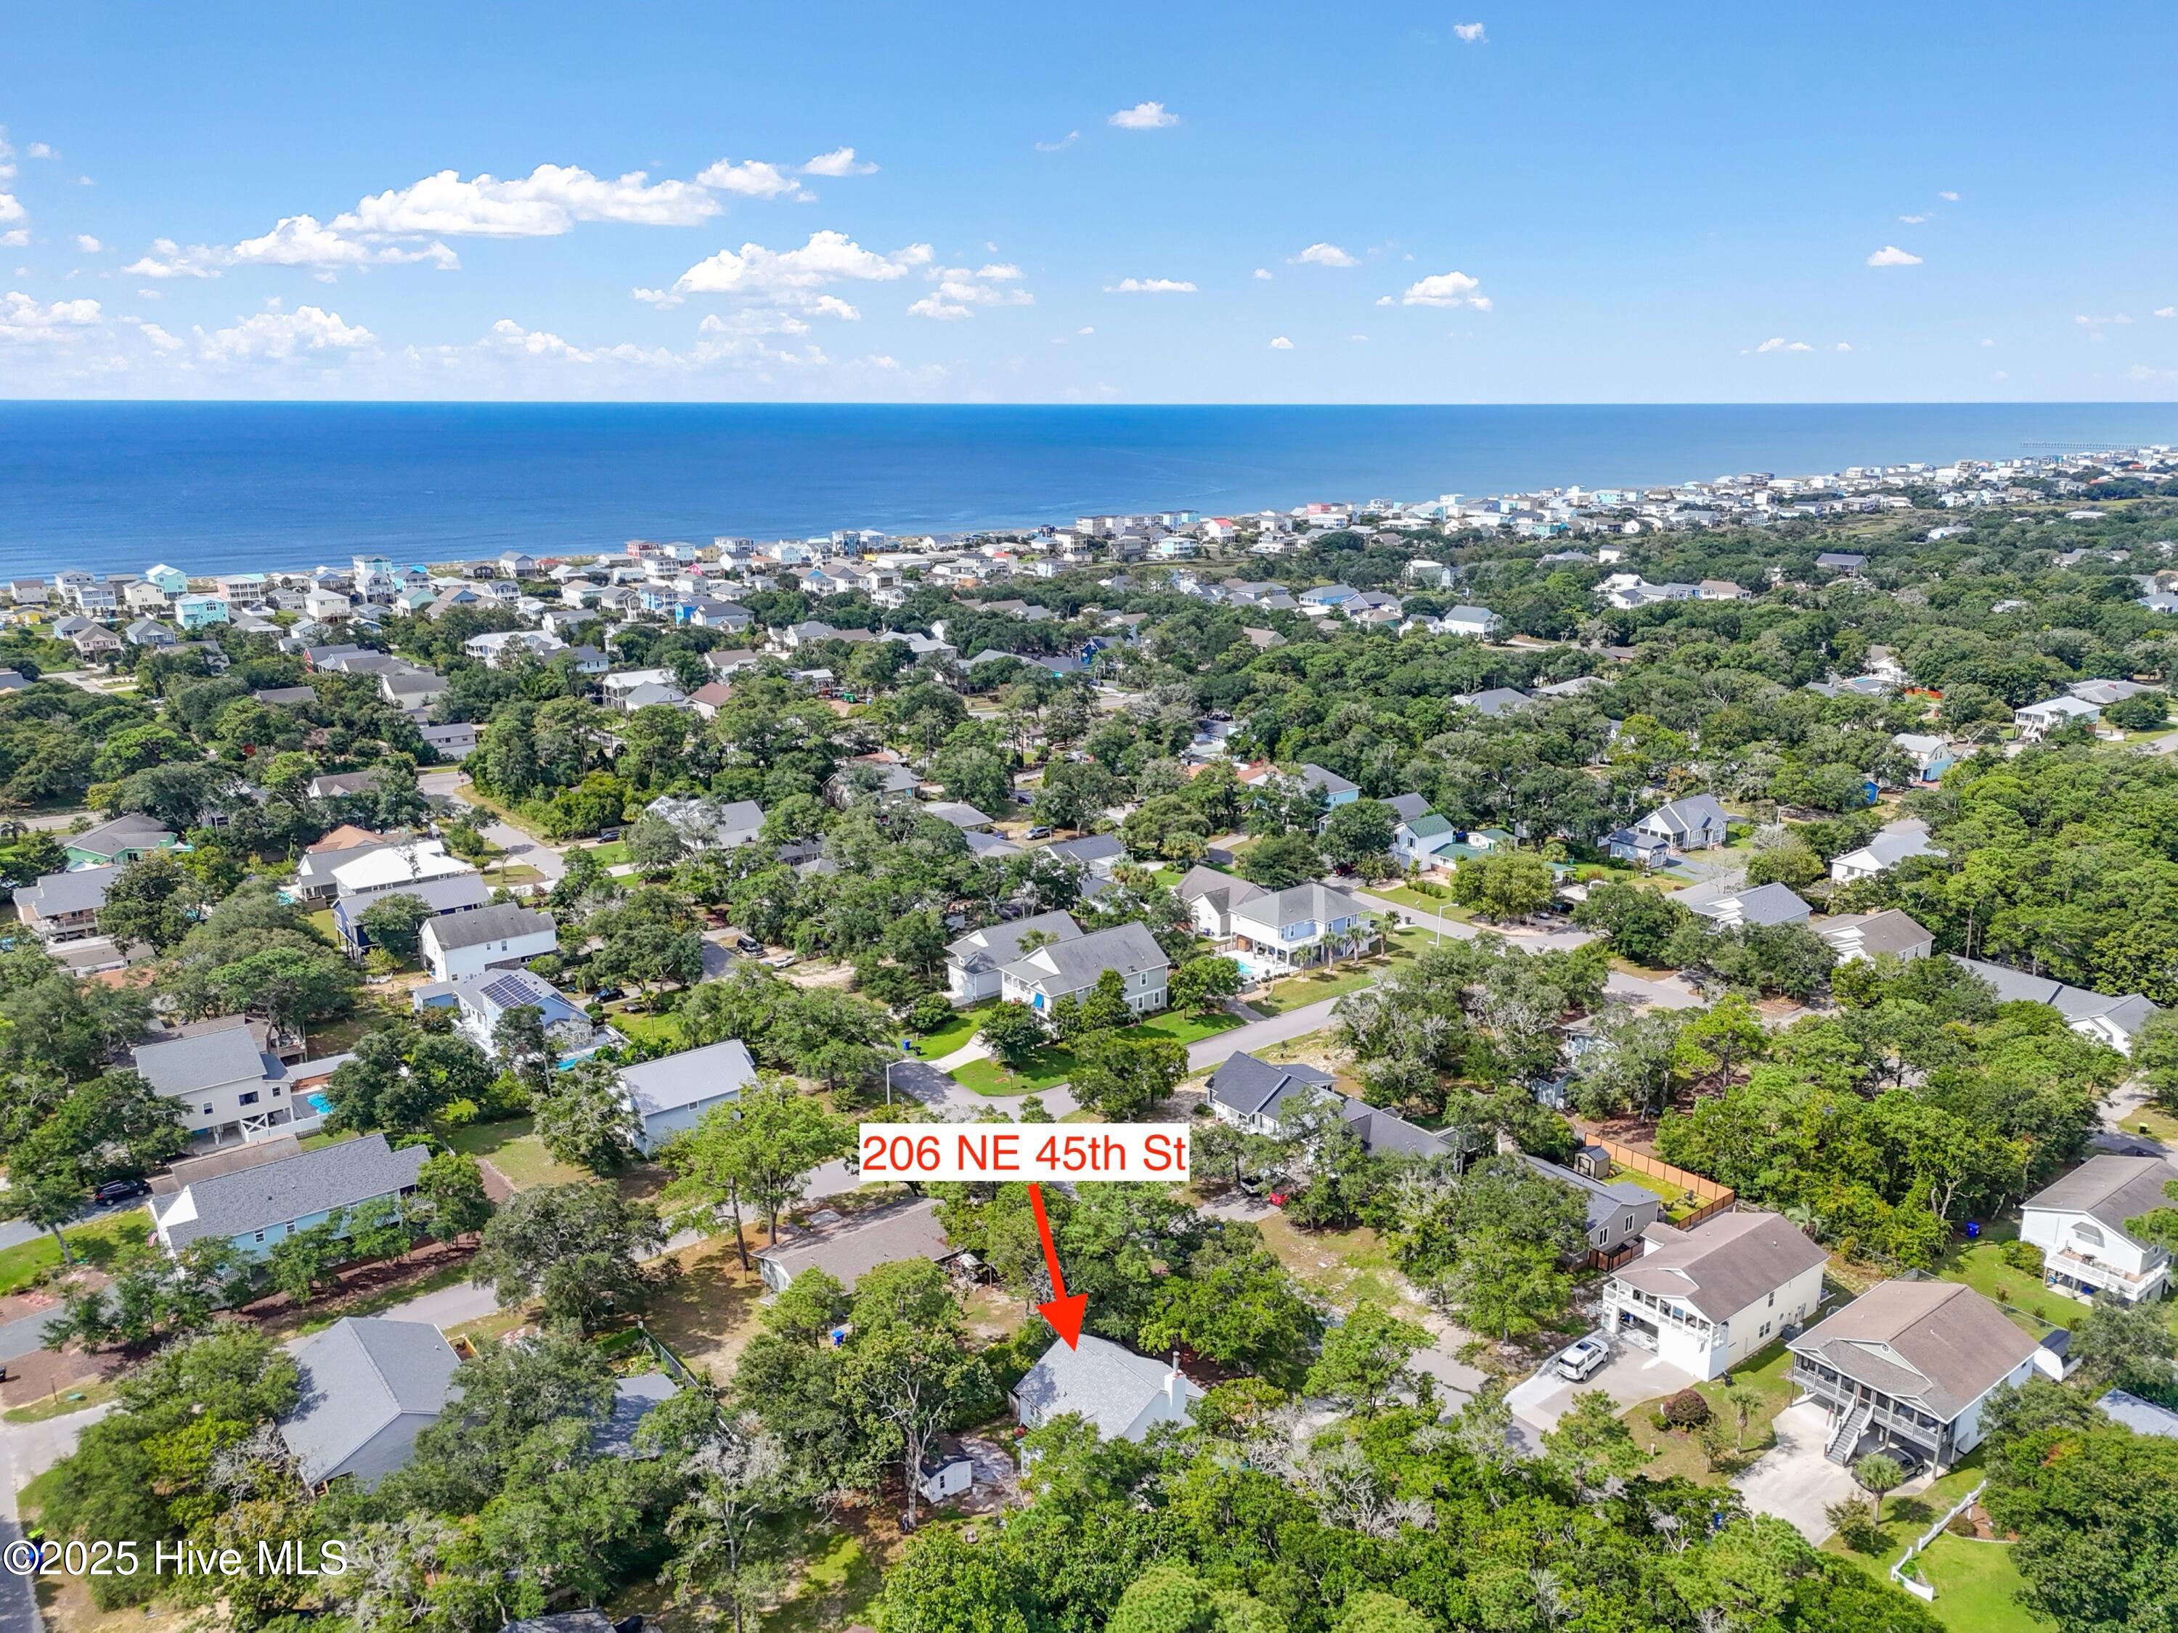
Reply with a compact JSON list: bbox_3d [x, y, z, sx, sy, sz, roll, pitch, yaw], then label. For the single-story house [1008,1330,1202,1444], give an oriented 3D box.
[{"bbox_3d":[1.680,44.950,117.670,10.740,6.410,10.130,-14,21,-40],"label":"single-story house"}]

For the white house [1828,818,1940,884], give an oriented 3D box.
[{"bbox_3d":[132.670,6.760,247.680,23.120,6.900,9.720,-11,19,-35],"label":"white house"}]

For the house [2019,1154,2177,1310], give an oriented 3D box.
[{"bbox_3d":[92.840,37.080,136.210,17.530,7.900,10.190,-11,19,-35],"label":"house"}]

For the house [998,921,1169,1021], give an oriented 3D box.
[{"bbox_3d":[-0.610,20.400,192.740,18.290,9.900,11.890,-11,19,-35],"label":"house"}]

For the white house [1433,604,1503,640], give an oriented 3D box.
[{"bbox_3d":[124.490,-62.500,493.760,17.540,9.200,14.000,9,18,29],"label":"white house"}]

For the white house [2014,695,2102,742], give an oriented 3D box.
[{"bbox_3d":[209.621,-21.478,326.301,14.553,8.944,10.816,-11,19,-35],"label":"white house"}]

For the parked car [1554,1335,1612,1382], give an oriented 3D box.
[{"bbox_3d":[37.539,41.015,114.425,1.980,1.780,5.050,15,21,43],"label":"parked car"}]

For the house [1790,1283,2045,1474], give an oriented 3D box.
[{"bbox_3d":[63.720,42.550,117.190,16.560,7.500,11.740,-11,19,-36],"label":"house"}]

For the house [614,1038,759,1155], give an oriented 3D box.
[{"bbox_3d":[-40.758,27.518,152.261,12.113,7.565,10.415,-11,19,-35],"label":"house"}]

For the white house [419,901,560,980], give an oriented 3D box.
[{"bbox_3d":[-83.490,16.600,210.420,15.290,7.800,9.980,-12,20,-38],"label":"white house"}]

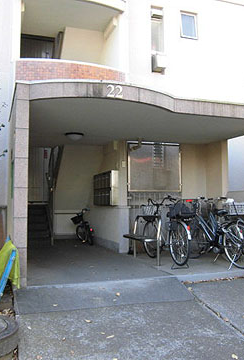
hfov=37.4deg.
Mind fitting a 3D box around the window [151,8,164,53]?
[{"bbox_3d":[0.794,-3.316,7.996,0.320,1.000,0.100,1,-3,-19],"label":"window"}]

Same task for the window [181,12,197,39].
[{"bbox_3d":[1.534,-3.538,8.255,0.420,0.600,0.100,1,-3,-19],"label":"window"}]

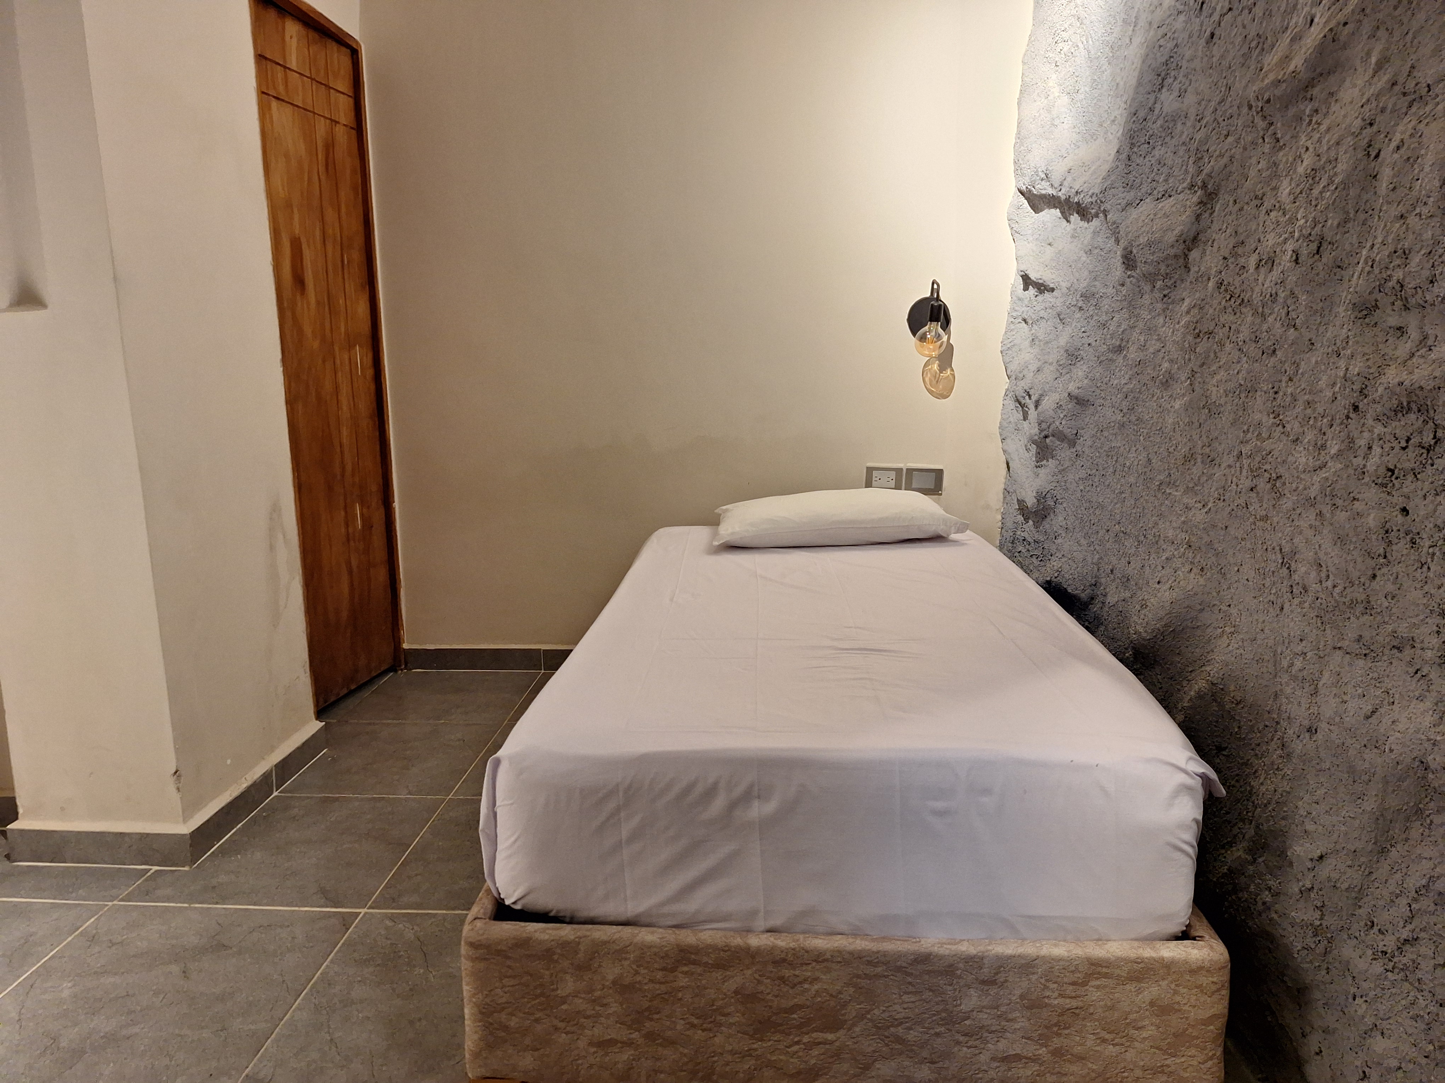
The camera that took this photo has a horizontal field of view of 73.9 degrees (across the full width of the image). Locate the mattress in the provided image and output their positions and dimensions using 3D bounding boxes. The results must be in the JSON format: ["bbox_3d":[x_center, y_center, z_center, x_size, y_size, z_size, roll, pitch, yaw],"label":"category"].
[{"bbox_3d":[0.228,0.263,2.264,0.990,0.280,1.890,1,11,4],"label":"mattress"}]

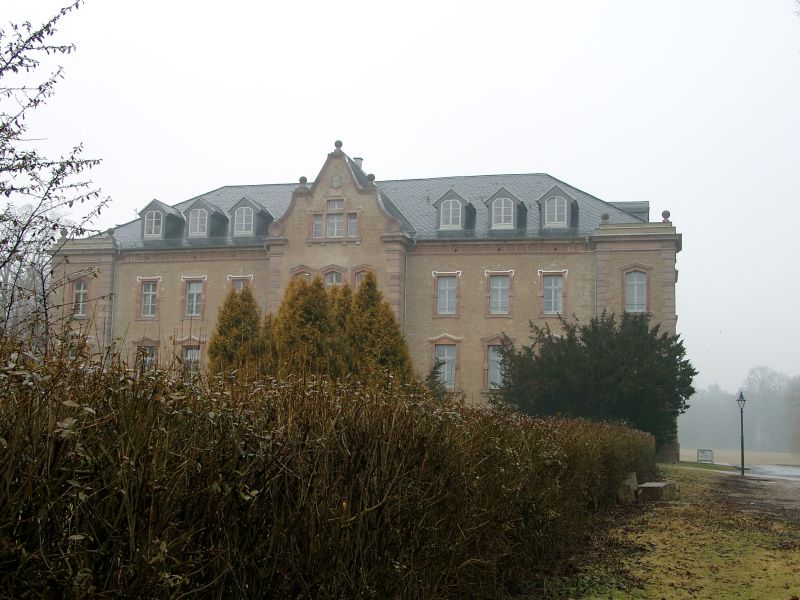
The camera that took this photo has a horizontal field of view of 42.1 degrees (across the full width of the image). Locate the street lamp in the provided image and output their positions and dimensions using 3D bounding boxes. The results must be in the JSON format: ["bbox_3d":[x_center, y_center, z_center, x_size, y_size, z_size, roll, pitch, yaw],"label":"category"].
[{"bbox_3d":[14.569,5.685,44.223,0.460,3.550,0.460,-1,-7,14],"label":"street lamp"}]

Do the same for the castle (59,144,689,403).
[{"bbox_3d":[-1.774,0.838,74.032,41.832,19.858,18.522,-1,-7,14],"label":"castle"}]

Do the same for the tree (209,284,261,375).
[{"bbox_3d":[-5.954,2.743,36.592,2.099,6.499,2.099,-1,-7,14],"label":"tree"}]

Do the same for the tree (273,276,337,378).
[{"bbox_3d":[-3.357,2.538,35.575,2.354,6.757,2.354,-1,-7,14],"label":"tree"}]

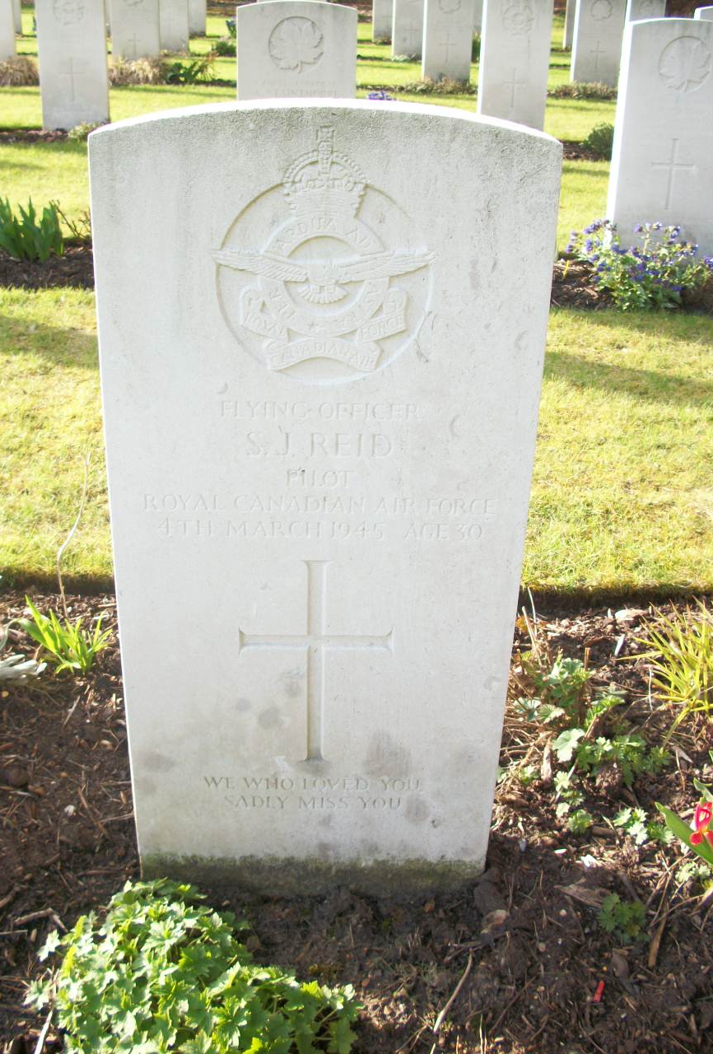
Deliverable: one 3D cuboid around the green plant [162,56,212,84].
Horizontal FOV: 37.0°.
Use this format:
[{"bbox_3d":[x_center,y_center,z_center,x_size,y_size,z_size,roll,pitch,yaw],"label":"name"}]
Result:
[{"bbox_3d":[-1.315,-3.576,8.319,0.400,0.210,0.280,1,26,-2],"label":"green plant"}]

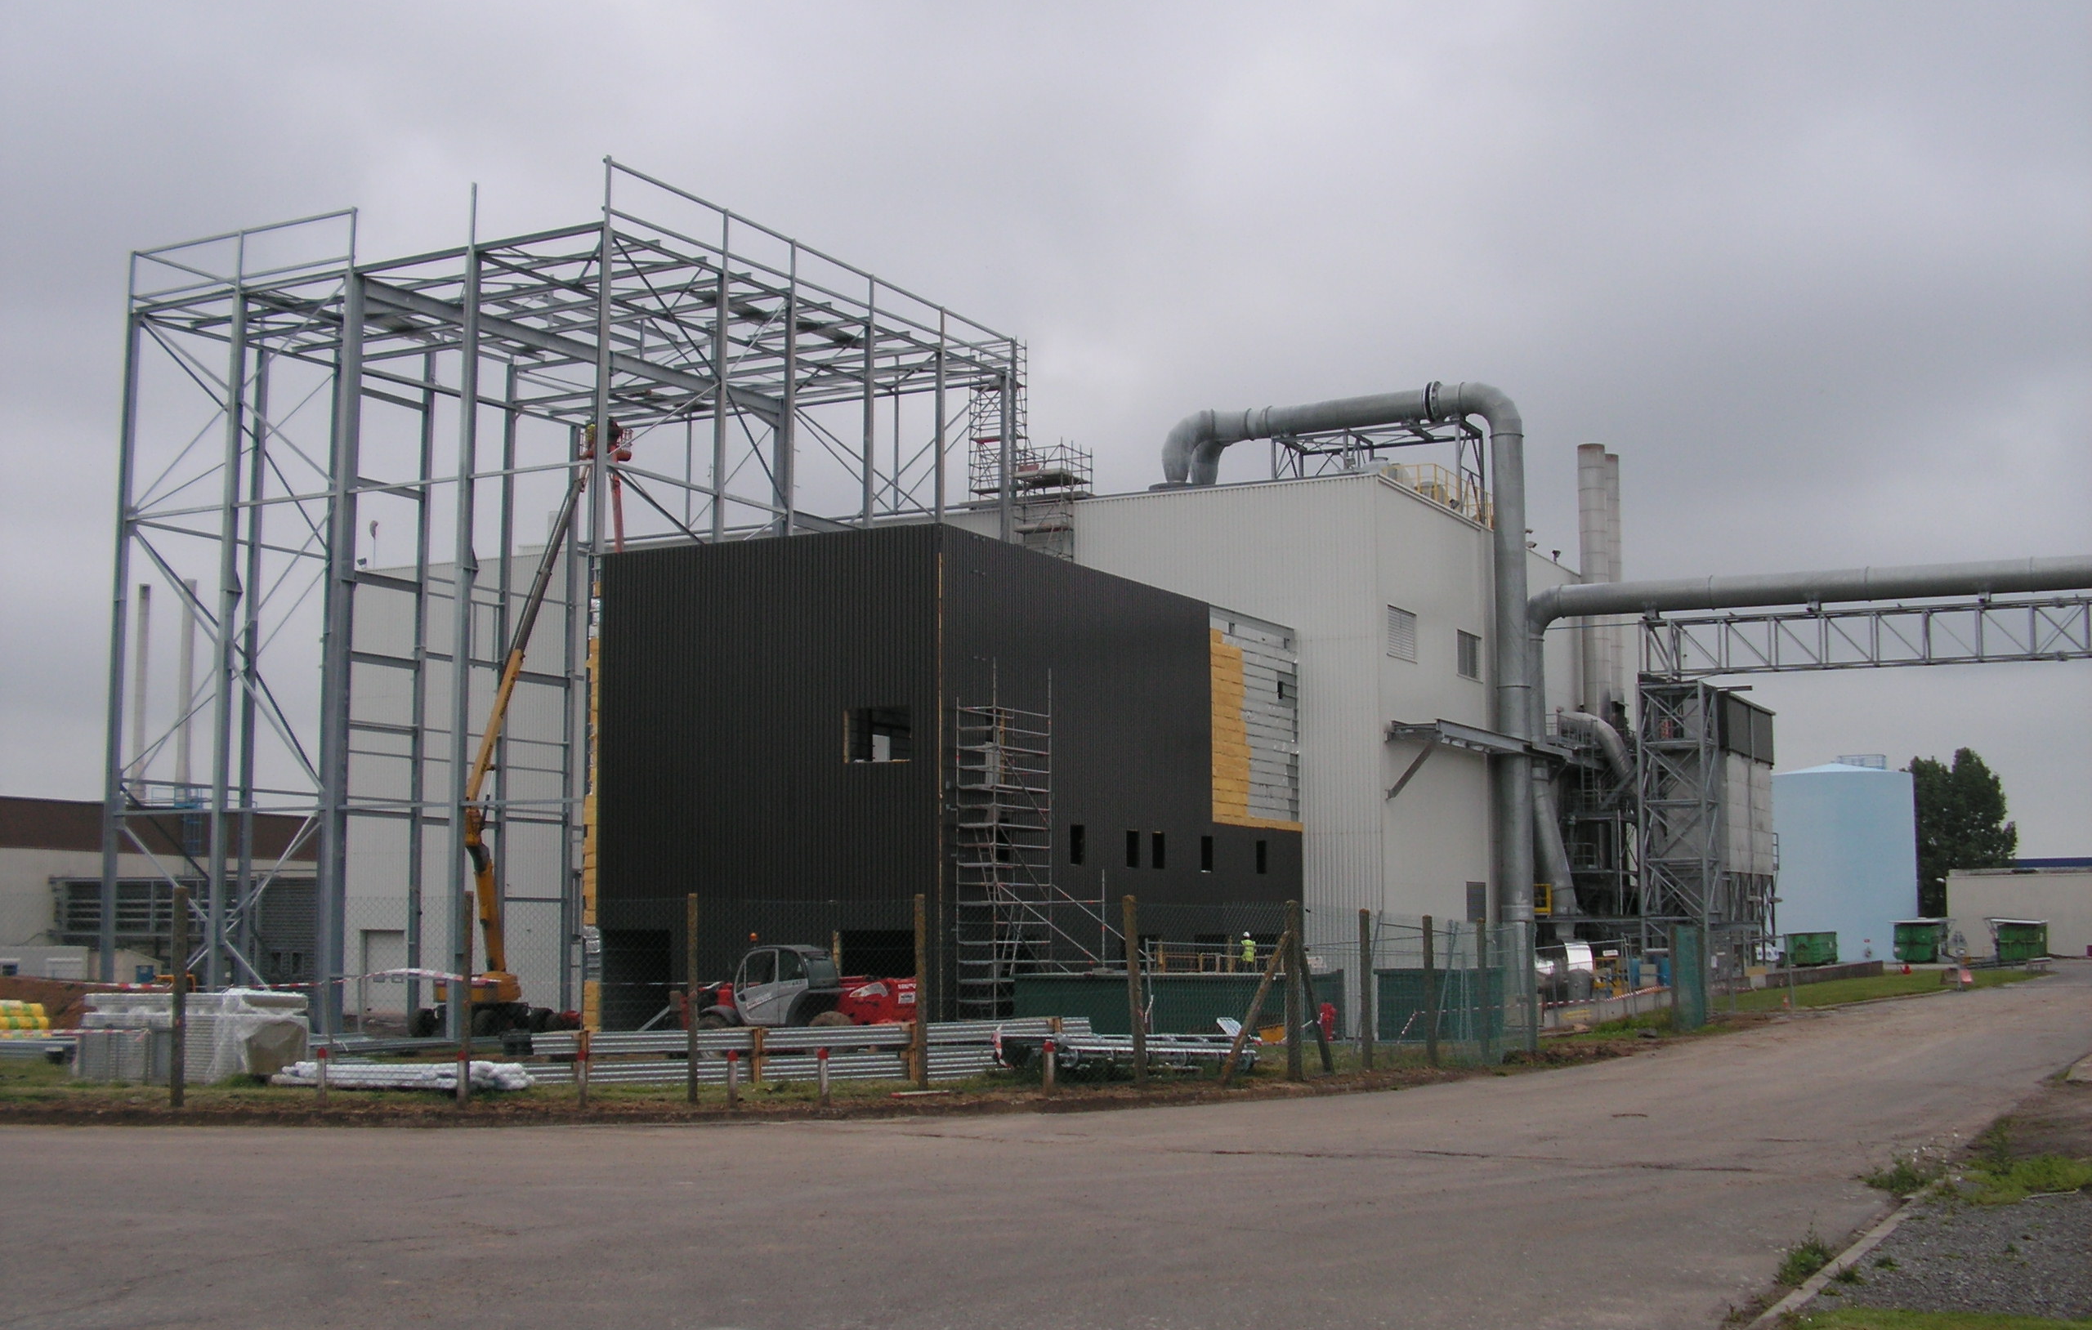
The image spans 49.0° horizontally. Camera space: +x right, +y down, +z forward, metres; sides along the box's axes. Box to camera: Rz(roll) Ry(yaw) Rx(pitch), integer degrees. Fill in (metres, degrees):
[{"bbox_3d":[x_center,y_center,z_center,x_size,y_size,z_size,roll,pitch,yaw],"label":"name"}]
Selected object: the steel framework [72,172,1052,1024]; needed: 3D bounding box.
[{"bbox_3d":[-15.560,-0.407,80.041,20.100,25.300,24.400,-3,-7,28],"label":"steel framework"}]

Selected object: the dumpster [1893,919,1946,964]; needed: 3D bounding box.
[{"bbox_3d":[47.841,15.200,126.000,2.450,2.300,2.200,-2,-7,17],"label":"dumpster"}]

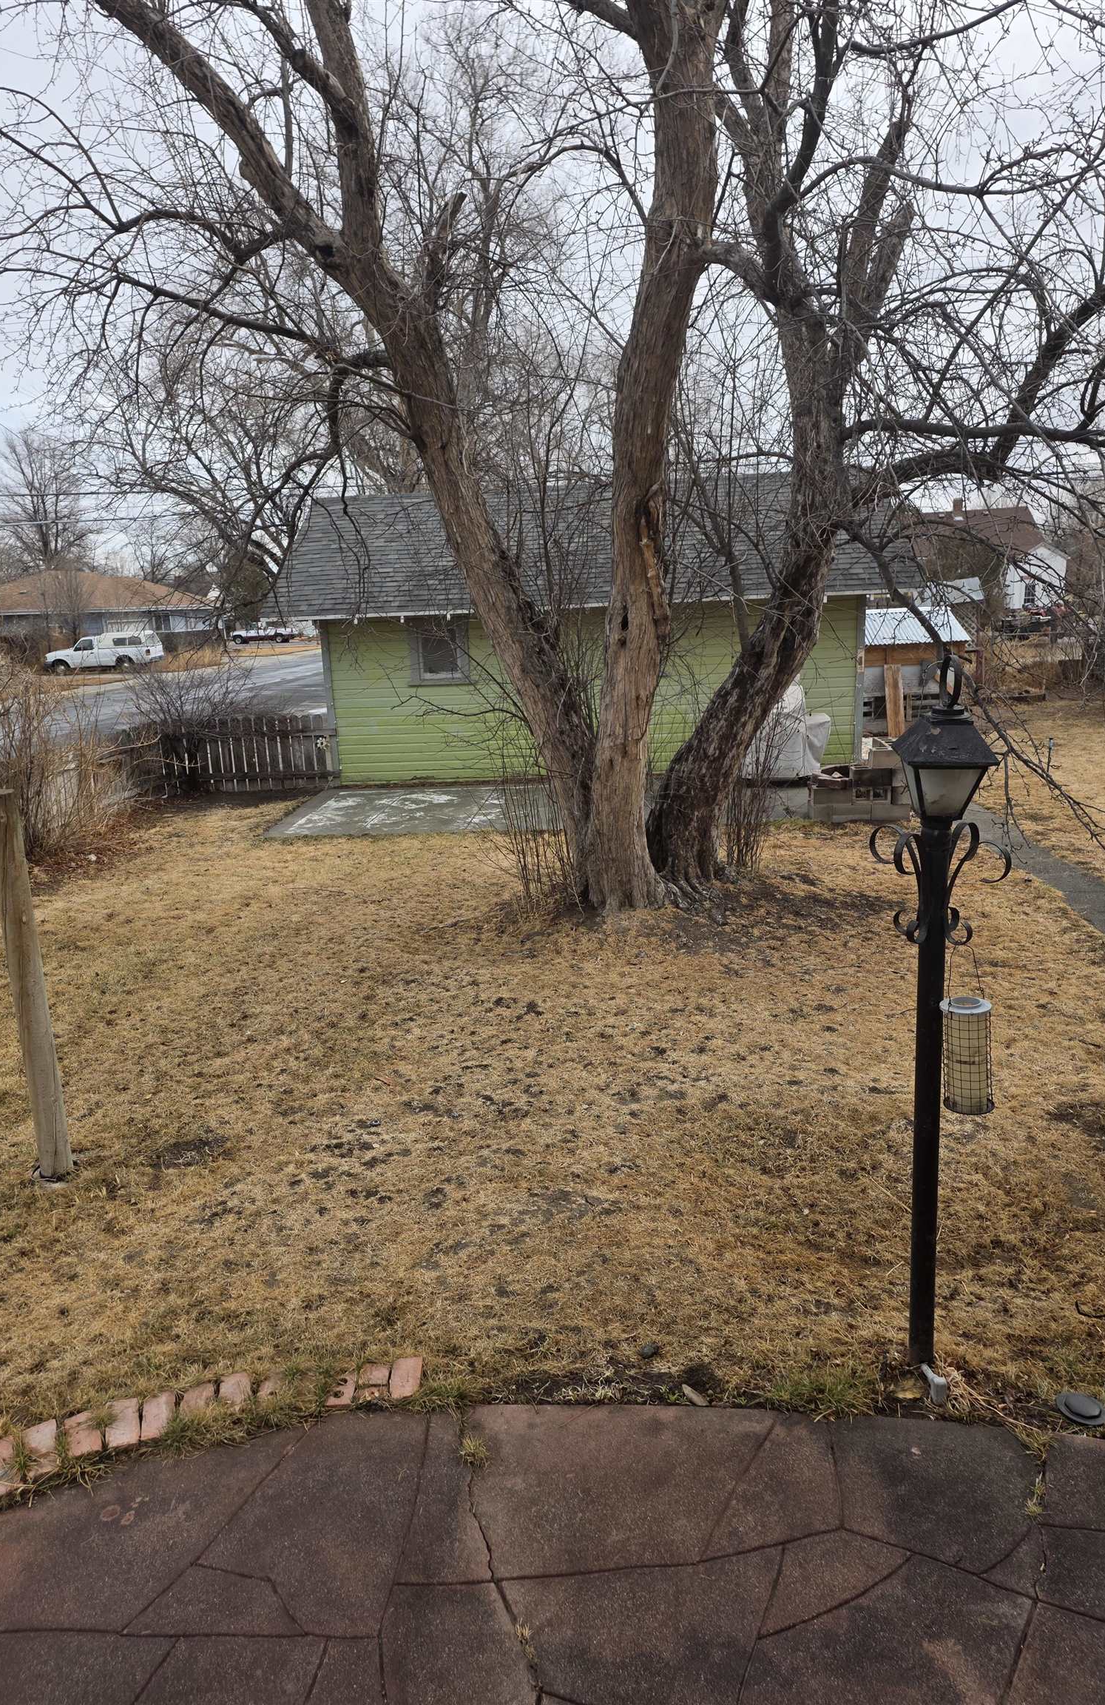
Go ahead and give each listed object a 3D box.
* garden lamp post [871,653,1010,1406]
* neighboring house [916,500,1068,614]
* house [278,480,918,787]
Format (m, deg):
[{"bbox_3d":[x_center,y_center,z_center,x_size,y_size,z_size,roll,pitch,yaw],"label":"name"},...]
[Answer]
[{"bbox_3d":[1.124,0.555,3.346,0.380,2.258,0.380,-1,13,9],"label":"garden lamp post"},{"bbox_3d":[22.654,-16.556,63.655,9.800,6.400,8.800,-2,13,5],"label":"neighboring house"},{"bbox_3d":[0.640,-3.559,17.288,8.367,3.989,5.998,-2,13,5],"label":"house"}]

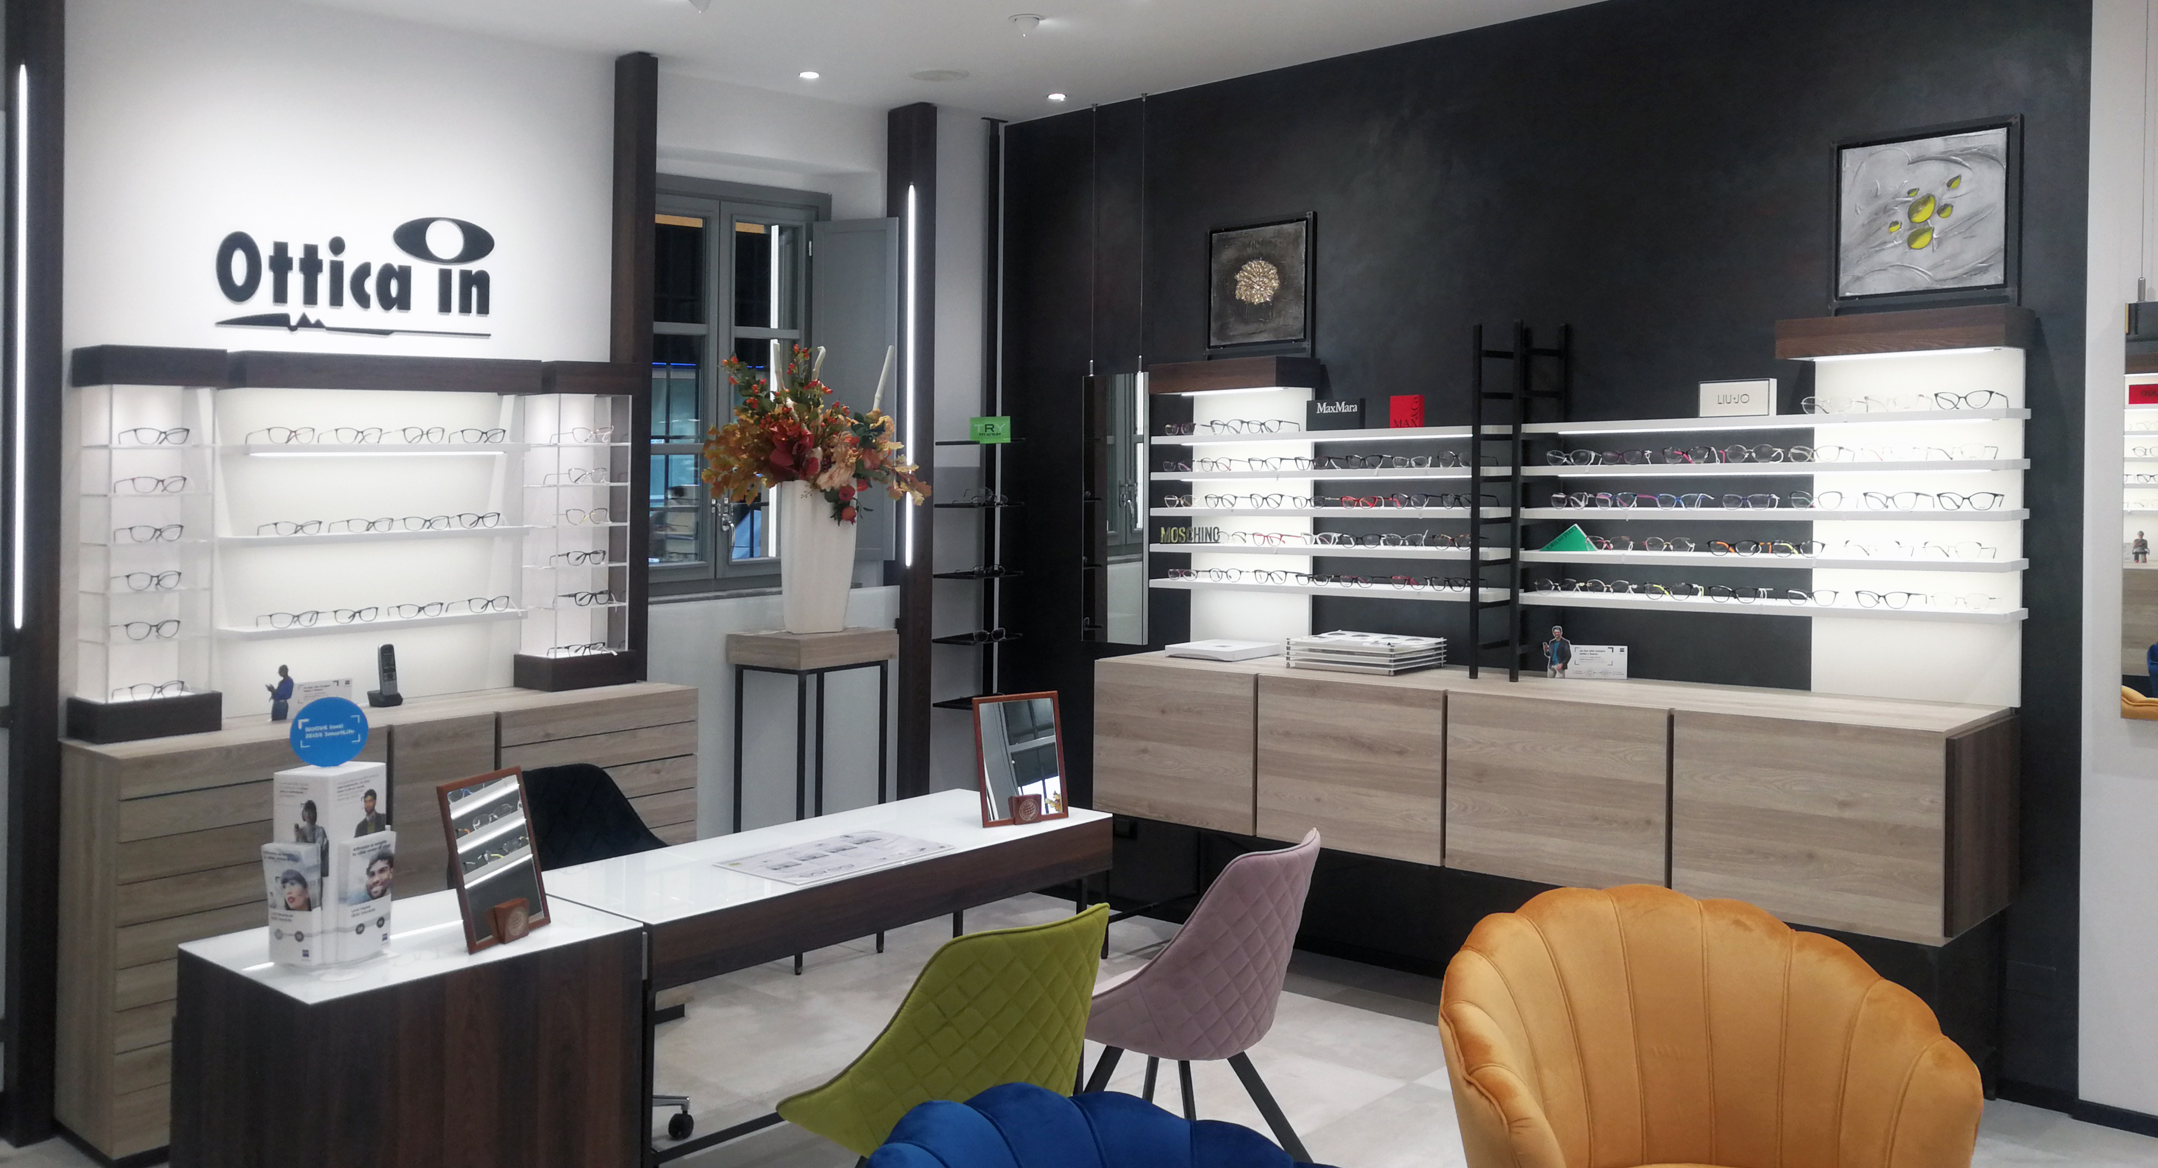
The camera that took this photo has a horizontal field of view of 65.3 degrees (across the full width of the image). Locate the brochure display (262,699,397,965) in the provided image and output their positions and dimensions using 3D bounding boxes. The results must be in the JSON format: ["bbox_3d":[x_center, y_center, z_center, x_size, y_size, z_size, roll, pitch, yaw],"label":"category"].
[{"bbox_3d":[-1.345,0.436,3.015,0.200,0.455,0.185,-2,3,-40],"label":"brochure display"}]

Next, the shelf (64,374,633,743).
[{"bbox_3d":[-1.884,-0.083,4.573,0.240,0.870,1.500,2,3,41],"label":"shelf"}]

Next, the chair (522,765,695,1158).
[{"bbox_3d":[-1.173,0.919,3.910,0.550,0.890,0.520,2,3,42],"label":"chair"}]

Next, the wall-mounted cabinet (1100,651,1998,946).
[{"bbox_3d":[1.238,0.542,5.018,2.620,0.510,0.590,2,3,41],"label":"wall-mounted cabinet"}]

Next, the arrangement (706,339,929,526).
[{"bbox_3d":[-0.856,-0.489,5.460,0.730,0.580,0.600,-1,3,-9],"label":"arrangement"}]

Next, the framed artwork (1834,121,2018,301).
[{"bbox_3d":[2.202,-0.958,4.402,0.420,0.415,0.040,2,3,41],"label":"framed artwork"}]

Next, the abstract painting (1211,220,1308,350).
[{"bbox_3d":[0.618,-1.028,5.777,0.410,0.410,0.040,2,3,41],"label":"abstract painting"}]

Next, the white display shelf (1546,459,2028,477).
[{"bbox_3d":[1.773,-0.306,4.405,1.225,0.026,0.210,3,4,41],"label":"white display shelf"}]

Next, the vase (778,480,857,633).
[{"bbox_3d":[-0.899,-0.085,5.739,0.250,0.520,0.250,0,3,-10],"label":"vase"}]

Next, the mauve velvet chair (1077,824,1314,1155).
[{"bbox_3d":[0.242,0.925,3.566,0.550,0.840,0.500,2,4,38],"label":"mauve velvet chair"}]

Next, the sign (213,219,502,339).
[{"bbox_3d":[-1.960,-0.859,4.612,0.765,0.335,0.020,-3,4,-42],"label":"sign"}]

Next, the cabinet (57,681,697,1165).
[{"bbox_3d":[-1.827,0.831,4.610,1.541,0.962,0.460,-3,4,-44],"label":"cabinet"}]

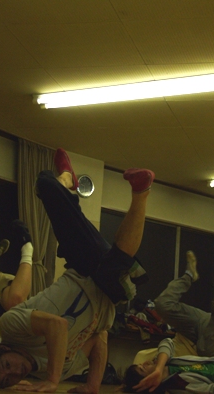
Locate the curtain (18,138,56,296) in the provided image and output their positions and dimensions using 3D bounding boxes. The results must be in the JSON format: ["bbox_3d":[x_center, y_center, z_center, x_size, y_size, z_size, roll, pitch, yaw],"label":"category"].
[{"bbox_3d":[-0.830,0.360,10.120,0.570,1.950,0.180,15,-16,-42],"label":"curtain"}]

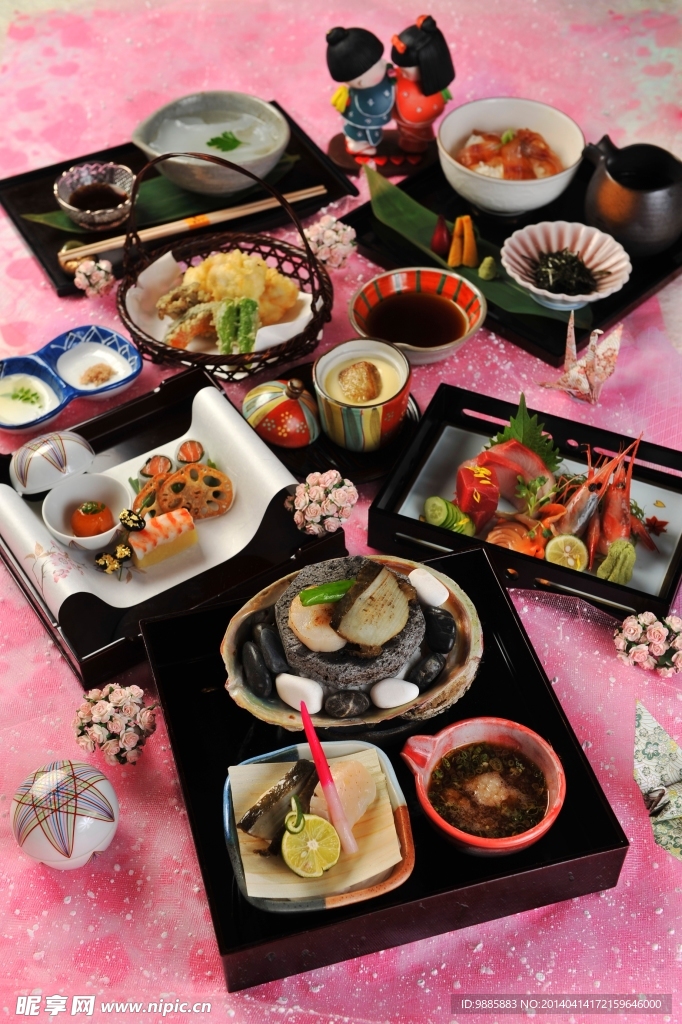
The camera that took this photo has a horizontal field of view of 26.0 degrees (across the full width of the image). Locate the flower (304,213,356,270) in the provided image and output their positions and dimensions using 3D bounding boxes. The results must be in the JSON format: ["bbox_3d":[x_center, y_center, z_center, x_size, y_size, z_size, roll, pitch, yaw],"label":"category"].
[{"bbox_3d":[-0.011,-0.235,1.288,0.050,0.045,0.050,-1,47,0],"label":"flower"}]

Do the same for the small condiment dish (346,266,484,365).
[{"bbox_3d":[0.061,-0.150,1.175,0.108,0.036,0.110,0,47,0],"label":"small condiment dish"}]

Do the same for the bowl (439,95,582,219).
[{"bbox_3d":[0.151,-0.311,1.335,0.131,0.061,0.131,0,47,0],"label":"bowl"}]

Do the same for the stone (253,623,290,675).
[{"bbox_3d":[-0.043,0.085,0.925,0.016,0.019,0.035,-20,50,-17],"label":"stone"}]

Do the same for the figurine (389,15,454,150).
[{"bbox_3d":[0.075,-0.397,1.367,0.054,0.122,0.050,-24,51,-20],"label":"figurine"}]

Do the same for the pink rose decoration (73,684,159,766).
[{"bbox_3d":[-0.139,0.132,0.910,0.051,0.042,0.051,-1,47,0],"label":"pink rose decoration"}]

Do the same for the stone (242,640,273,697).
[{"bbox_3d":[-0.054,0.101,0.948,0.018,0.015,0.041,-14,49,-12],"label":"stone"}]

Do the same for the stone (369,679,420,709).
[{"bbox_3d":[0.033,0.110,0.902,0.030,0.015,0.020,-1,47,0],"label":"stone"}]

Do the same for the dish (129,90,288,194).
[{"bbox_3d":[-0.113,-0.317,1.310,0.138,0.051,0.119,-3,47,-2],"label":"dish"}]

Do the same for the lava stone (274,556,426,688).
[{"bbox_3d":[0.006,0.072,0.966,0.098,0.023,0.097,-1,47,0],"label":"lava stone"}]

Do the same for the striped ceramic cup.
[{"bbox_3d":[0.015,-0.082,1.085,0.071,0.059,0.071,0,47,0],"label":"striped ceramic cup"}]

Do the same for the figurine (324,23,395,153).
[{"bbox_3d":[0.019,-0.374,1.309,0.058,0.122,0.056,33,55,27],"label":"figurine"}]

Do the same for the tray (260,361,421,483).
[{"bbox_3d":[-0.007,-0.065,1.110,0.136,0.016,0.136,-1,47,0],"label":"tray"}]

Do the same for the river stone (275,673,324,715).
[{"bbox_3d":[-0.026,0.115,0.938,0.034,0.017,0.025,34,56,28],"label":"river stone"}]

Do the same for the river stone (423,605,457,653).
[{"bbox_3d":[0.062,0.074,0.931,0.021,0.018,0.031,-1,47,0],"label":"river stone"}]

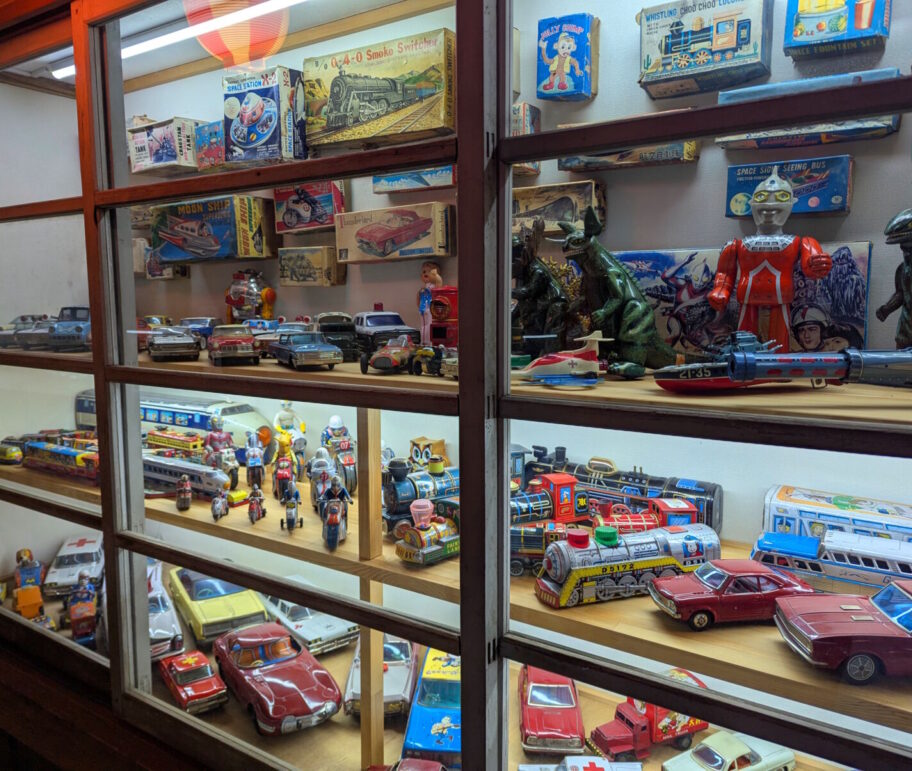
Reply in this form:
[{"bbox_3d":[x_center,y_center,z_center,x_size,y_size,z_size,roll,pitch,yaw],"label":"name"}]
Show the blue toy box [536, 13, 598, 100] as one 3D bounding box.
[{"bbox_3d":[0.205,-0.596,1.300,0.093,0.130,0.061,8,17,33],"label":"blue toy box"}]

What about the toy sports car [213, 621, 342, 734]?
[{"bbox_3d":[-0.360,0.559,1.405,0.150,0.115,0.369,-5,8,-34],"label":"toy sports car"}]

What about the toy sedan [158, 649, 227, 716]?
[{"bbox_3d":[-0.530,0.585,1.432,0.083,0.057,0.199,-5,8,-36],"label":"toy sedan"}]

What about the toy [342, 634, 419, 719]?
[{"bbox_3d":[-0.142,0.566,1.463,0.118,0.080,0.307,0,7,1],"label":"toy"}]

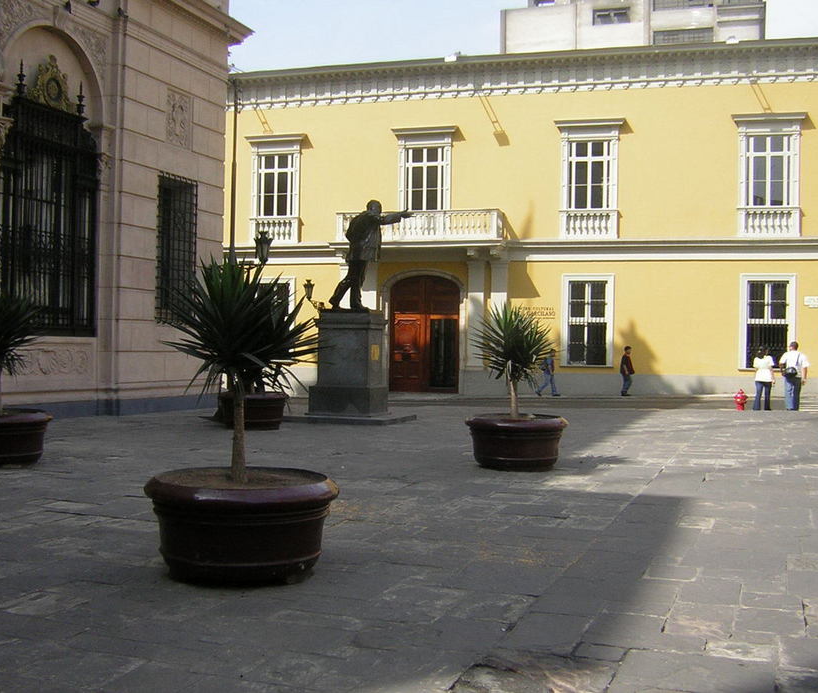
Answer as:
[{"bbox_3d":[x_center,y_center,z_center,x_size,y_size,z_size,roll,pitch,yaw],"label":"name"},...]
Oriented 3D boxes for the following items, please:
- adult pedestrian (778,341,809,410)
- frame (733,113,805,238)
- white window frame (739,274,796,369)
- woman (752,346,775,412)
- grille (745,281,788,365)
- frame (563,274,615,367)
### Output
[{"bbox_3d":[9.896,0.760,24.700,0.660,1.761,0.380,1,0,-3],"label":"adult pedestrian"},{"bbox_3d":[11.489,-5.408,30.700,2.146,3.967,0.450,1,0,16],"label":"frame"},{"bbox_3d":[11.479,-0.791,30.807,1.681,2.987,0.220,1,0,16],"label":"white window frame"},{"bbox_3d":[9.112,0.810,24.700,0.540,1.661,0.340,1,0,9],"label":"woman"},{"bbox_3d":[11.479,-0.721,30.807,1.218,2.754,0.080,1,0,16],"label":"grille"},{"bbox_3d":[6.073,-0.840,32.393,1.726,3.125,0.220,1,0,16],"label":"frame"}]

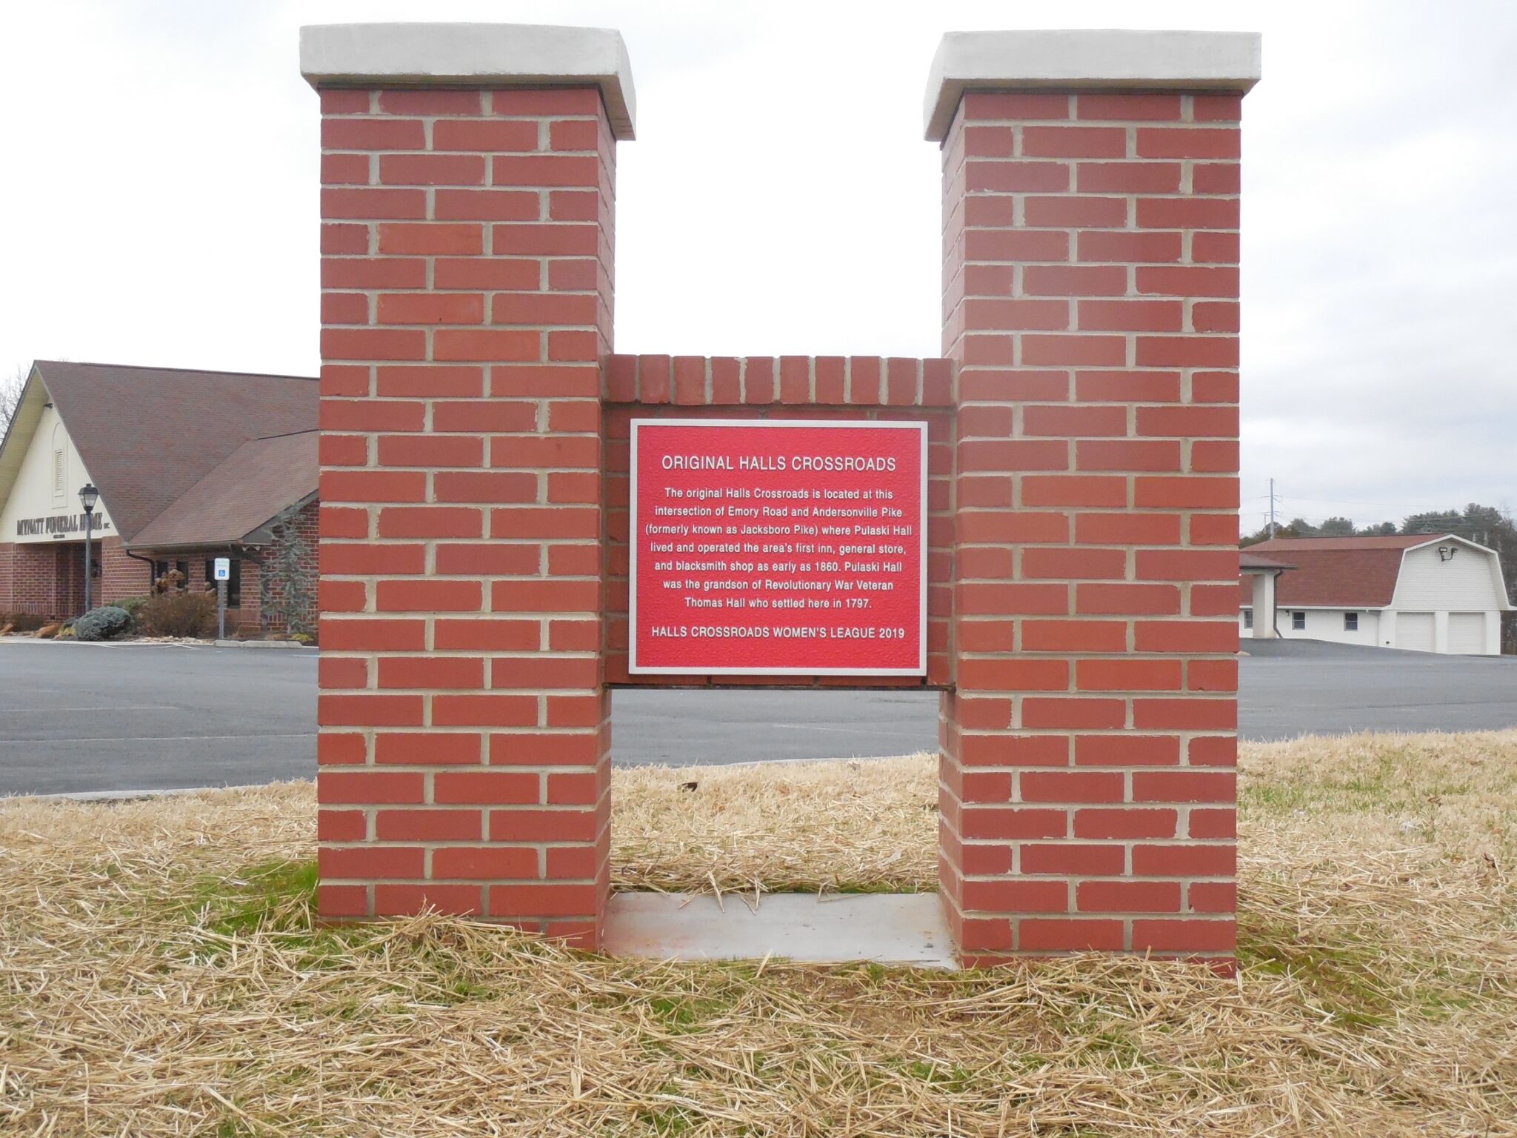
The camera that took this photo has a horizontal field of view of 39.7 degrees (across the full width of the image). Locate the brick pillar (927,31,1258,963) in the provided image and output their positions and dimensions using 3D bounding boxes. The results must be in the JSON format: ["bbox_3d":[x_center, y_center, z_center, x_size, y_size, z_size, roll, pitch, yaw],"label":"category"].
[{"bbox_3d":[0.644,-0.128,4.210,0.590,1.765,0.565,0,0,0],"label":"brick pillar"}]

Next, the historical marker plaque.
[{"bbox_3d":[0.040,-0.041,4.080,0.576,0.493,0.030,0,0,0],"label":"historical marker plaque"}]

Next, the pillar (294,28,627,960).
[{"bbox_3d":[-0.564,-0.153,4.205,0.590,1.750,0.565,0,0,0],"label":"pillar"}]

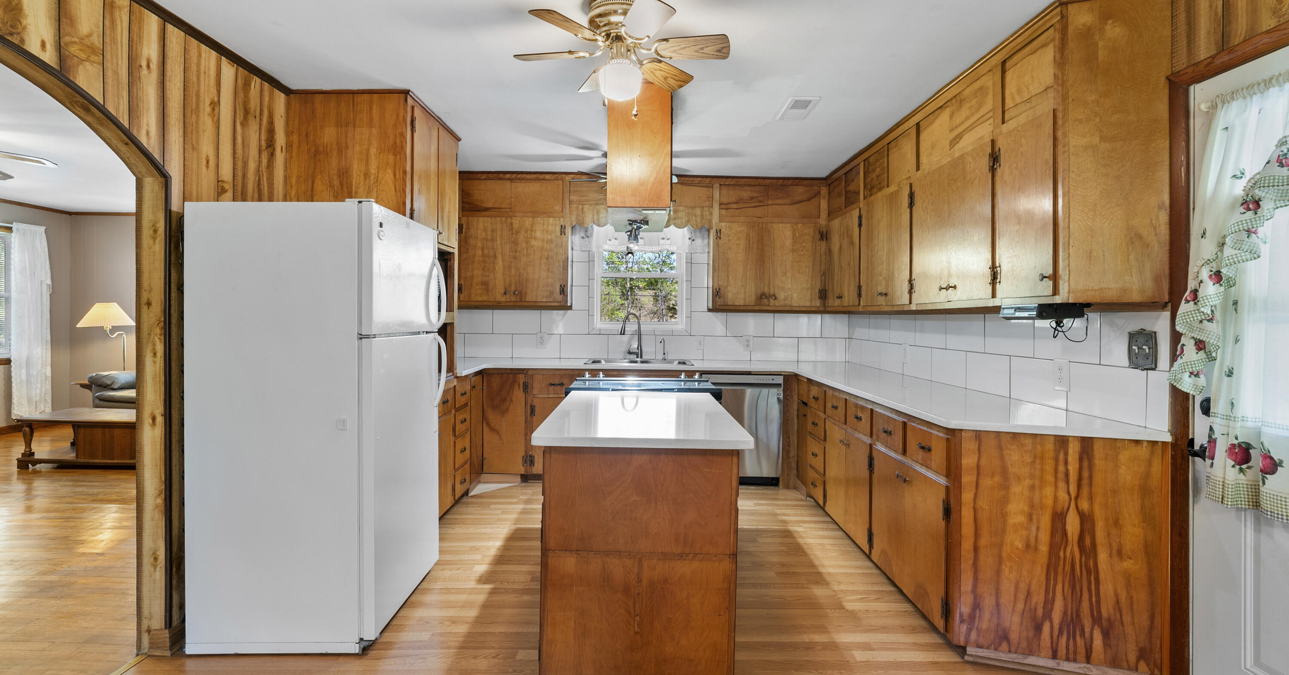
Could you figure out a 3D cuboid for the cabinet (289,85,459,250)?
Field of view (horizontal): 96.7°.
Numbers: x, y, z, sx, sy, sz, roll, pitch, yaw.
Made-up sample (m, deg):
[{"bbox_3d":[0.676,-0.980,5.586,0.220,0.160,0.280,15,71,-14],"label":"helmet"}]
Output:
[{"bbox_3d":[-1.512,-0.912,3.293,0.646,0.707,0.757,1,2,0],"label":"cabinet"}]

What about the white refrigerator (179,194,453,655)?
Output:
[{"bbox_3d":[-1.338,0.325,2.480,0.747,1.702,0.717,1,2,-1],"label":"white refrigerator"}]

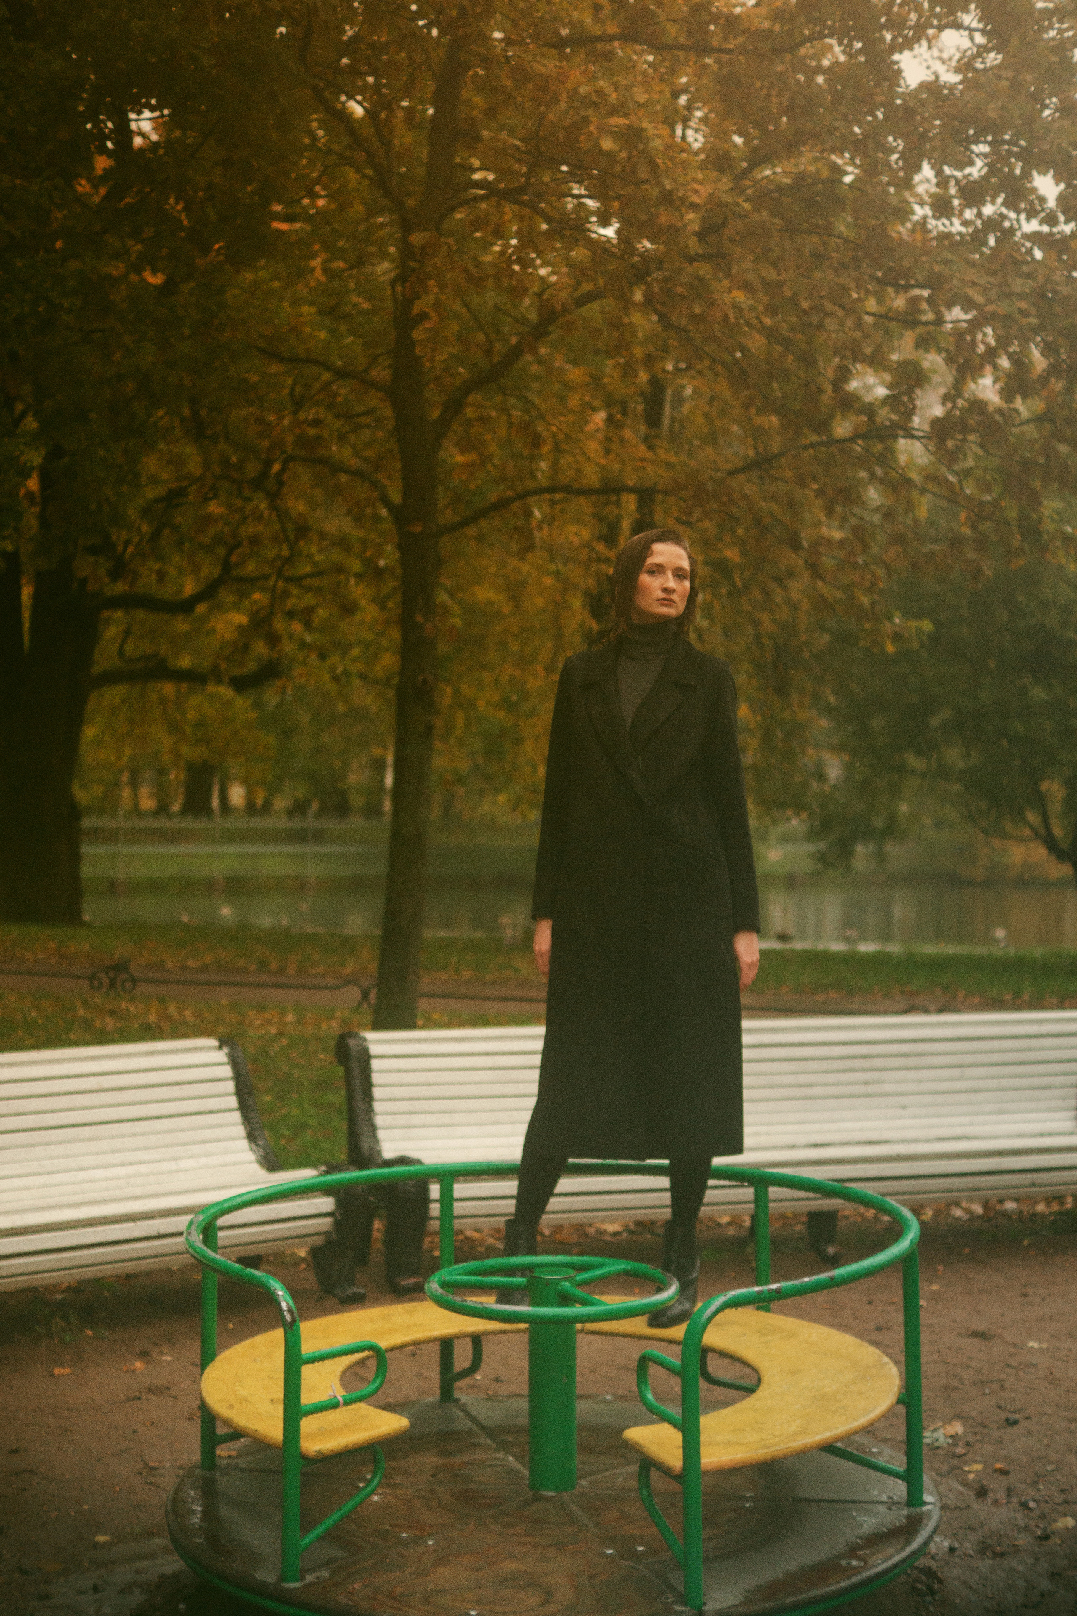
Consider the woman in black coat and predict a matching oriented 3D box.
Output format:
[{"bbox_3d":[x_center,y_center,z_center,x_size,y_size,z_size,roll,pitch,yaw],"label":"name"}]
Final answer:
[{"bbox_3d":[0.219,0.260,5.362,0.570,1.799,0.400,0,1,10],"label":"woman in black coat"}]

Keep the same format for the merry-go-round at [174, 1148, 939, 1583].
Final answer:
[{"bbox_3d":[0.029,1.191,4.813,1.576,0.698,1.576,0,1,11],"label":"merry-go-round"}]

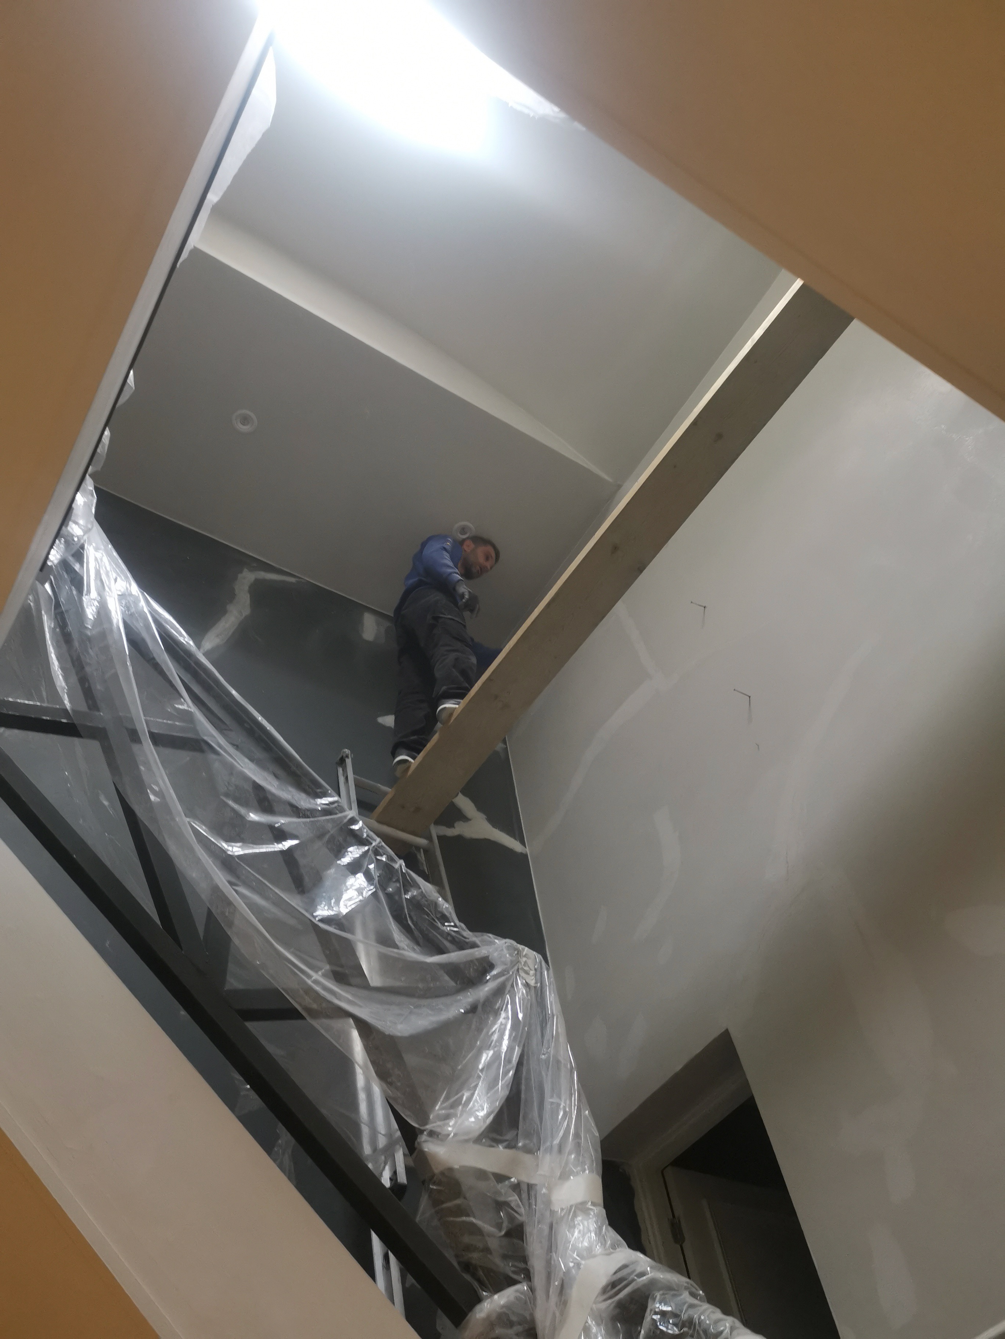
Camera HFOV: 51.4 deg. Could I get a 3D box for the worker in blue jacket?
[{"bbox_3d":[-0.169,-0.144,4.513,0.660,1.620,0.560,10,-56,-16],"label":"worker in blue jacket"}]

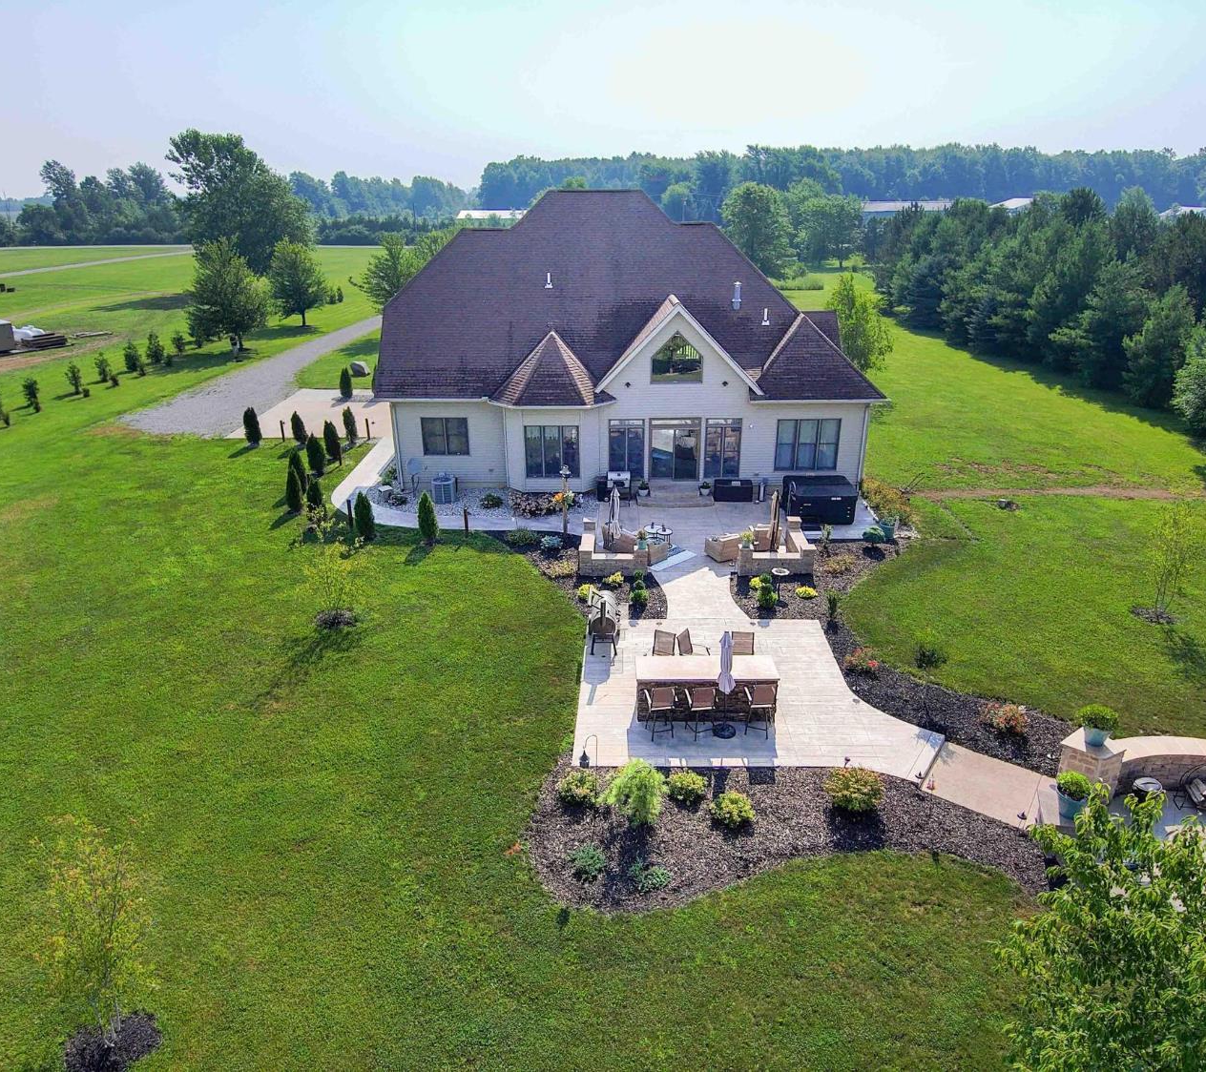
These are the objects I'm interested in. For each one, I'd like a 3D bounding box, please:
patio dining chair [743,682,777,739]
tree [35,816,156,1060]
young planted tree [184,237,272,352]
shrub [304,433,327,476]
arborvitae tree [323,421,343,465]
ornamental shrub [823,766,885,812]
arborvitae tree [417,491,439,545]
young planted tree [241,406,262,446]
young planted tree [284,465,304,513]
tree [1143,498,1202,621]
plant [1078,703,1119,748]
[{"bbox_3d":[3.072,3.305,17.110,0.620,1.220,0.650,-2,21,-5],"label":"patio dining chair"},{"bbox_3d":[-6.578,5.365,11.379,1.450,3.750,1.400,0,23,1],"label":"tree"},{"bbox_3d":[-24.435,-15.716,56.527,5.400,7.200,5.300,0,23,1],"label":"young planted tree"},{"bbox_3d":[-11.111,-3.176,33.499,0.740,1.650,0.740,0,21,1],"label":"shrub"},{"bbox_3d":[-10.988,-3.845,35.213,0.680,1.760,0.680,0,23,1],"label":"arborvitae tree"},{"bbox_3d":[4.389,4.407,15.182,1.040,0.640,1.040,0,21,1],"label":"ornamental shrub"},{"bbox_3d":[-5.549,-0.576,27.361,0.660,1.780,0.660,0,23,1],"label":"arborvitae tree"},{"bbox_3d":[-15.175,-4.750,37.456,0.720,1.780,0.720,0,21,1],"label":"young planted tree"},{"bbox_3d":[-10.736,-1.590,29.971,0.630,1.700,0.630,0,23,1],"label":"young planted tree"},{"bbox_3d":[13.783,0.615,21.169,1.250,3.150,1.250,0,21,1],"label":"tree"},{"bbox_3d":[9.473,3.610,16.616,0.740,0.800,0.740,0,23,1],"label":"plant"}]

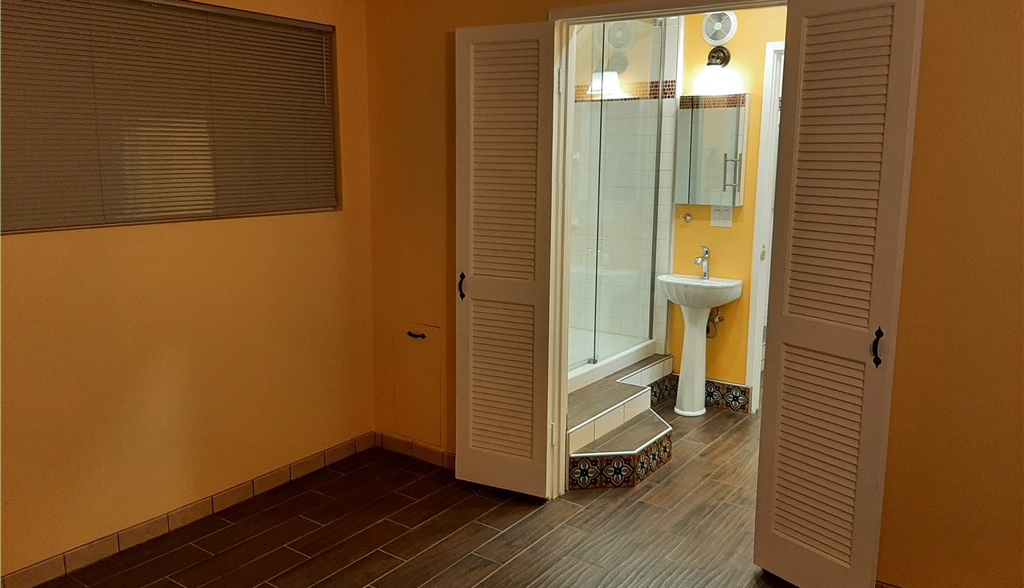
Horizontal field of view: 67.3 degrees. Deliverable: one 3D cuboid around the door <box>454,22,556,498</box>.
[{"bbox_3d":[-0.039,-0.109,3.380,0.467,2.042,0.034,6,12,25],"label":"door"}]

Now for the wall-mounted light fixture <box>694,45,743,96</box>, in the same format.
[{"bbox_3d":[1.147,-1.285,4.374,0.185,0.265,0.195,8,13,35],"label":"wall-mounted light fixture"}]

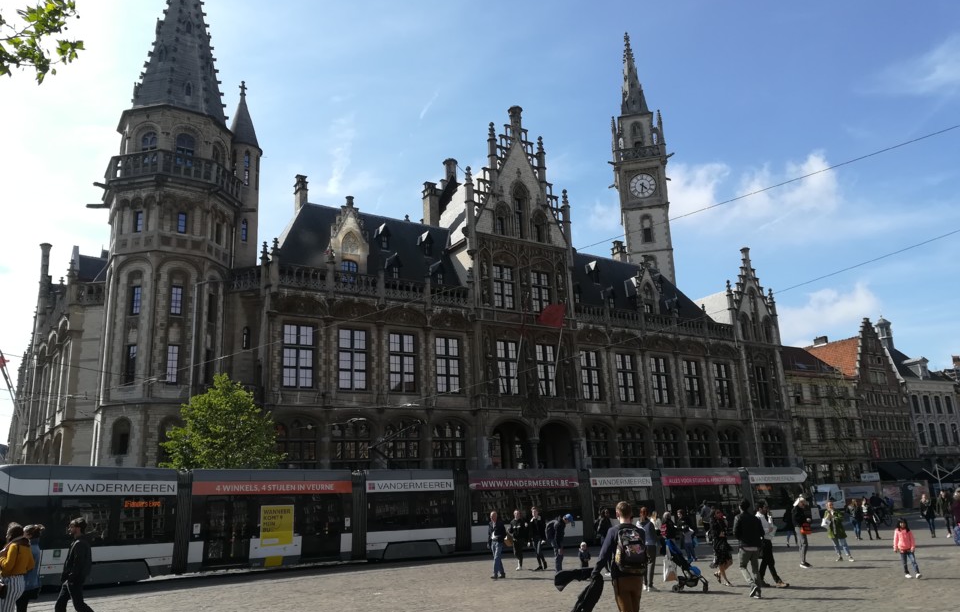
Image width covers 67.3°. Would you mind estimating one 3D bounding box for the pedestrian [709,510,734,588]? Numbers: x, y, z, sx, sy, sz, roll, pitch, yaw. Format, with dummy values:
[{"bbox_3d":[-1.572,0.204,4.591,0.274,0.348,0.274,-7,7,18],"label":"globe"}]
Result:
[{"bbox_3d":[5.290,5.251,15.711,0.550,1.610,0.450,-9,-16,21],"label":"pedestrian"}]

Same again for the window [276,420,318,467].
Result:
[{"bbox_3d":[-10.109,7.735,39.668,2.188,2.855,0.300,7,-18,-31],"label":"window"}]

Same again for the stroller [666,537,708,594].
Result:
[{"bbox_3d":[4.247,5.329,14.836,0.820,1.040,0.450,-10,-17,24],"label":"stroller"}]

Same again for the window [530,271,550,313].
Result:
[{"bbox_3d":[3.737,-0.854,44.188,1.550,2.781,0.300,7,-18,-32],"label":"window"}]

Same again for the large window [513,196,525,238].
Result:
[{"bbox_3d":[2.403,-5.485,44.721,0.850,2.847,0.300,7,-18,-32],"label":"large window"}]

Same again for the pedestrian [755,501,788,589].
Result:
[{"bbox_3d":[6.085,4.970,15.129,0.660,1.750,0.500,-7,-16,16],"label":"pedestrian"}]

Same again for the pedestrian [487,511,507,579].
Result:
[{"bbox_3d":[0.453,6.541,19.808,0.500,1.727,0.380,-12,-17,33],"label":"pedestrian"}]

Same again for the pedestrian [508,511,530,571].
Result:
[{"bbox_3d":[1.124,6.945,21.411,0.550,1.740,0.400,-6,-16,14],"label":"pedestrian"}]

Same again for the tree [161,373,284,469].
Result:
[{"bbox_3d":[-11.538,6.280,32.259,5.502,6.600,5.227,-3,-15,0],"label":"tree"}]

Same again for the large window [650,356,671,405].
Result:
[{"bbox_3d":[12.114,4.985,48.404,1.550,3.322,0.300,7,-18,-32],"label":"large window"}]

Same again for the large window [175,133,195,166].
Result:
[{"bbox_3d":[-16.471,-8.629,40.317,0.960,2.176,0.300,7,-18,-34],"label":"large window"}]

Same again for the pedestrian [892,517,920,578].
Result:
[{"bbox_3d":[9.319,5.288,15.756,0.540,1.195,0.300,-8,-16,20],"label":"pedestrian"}]

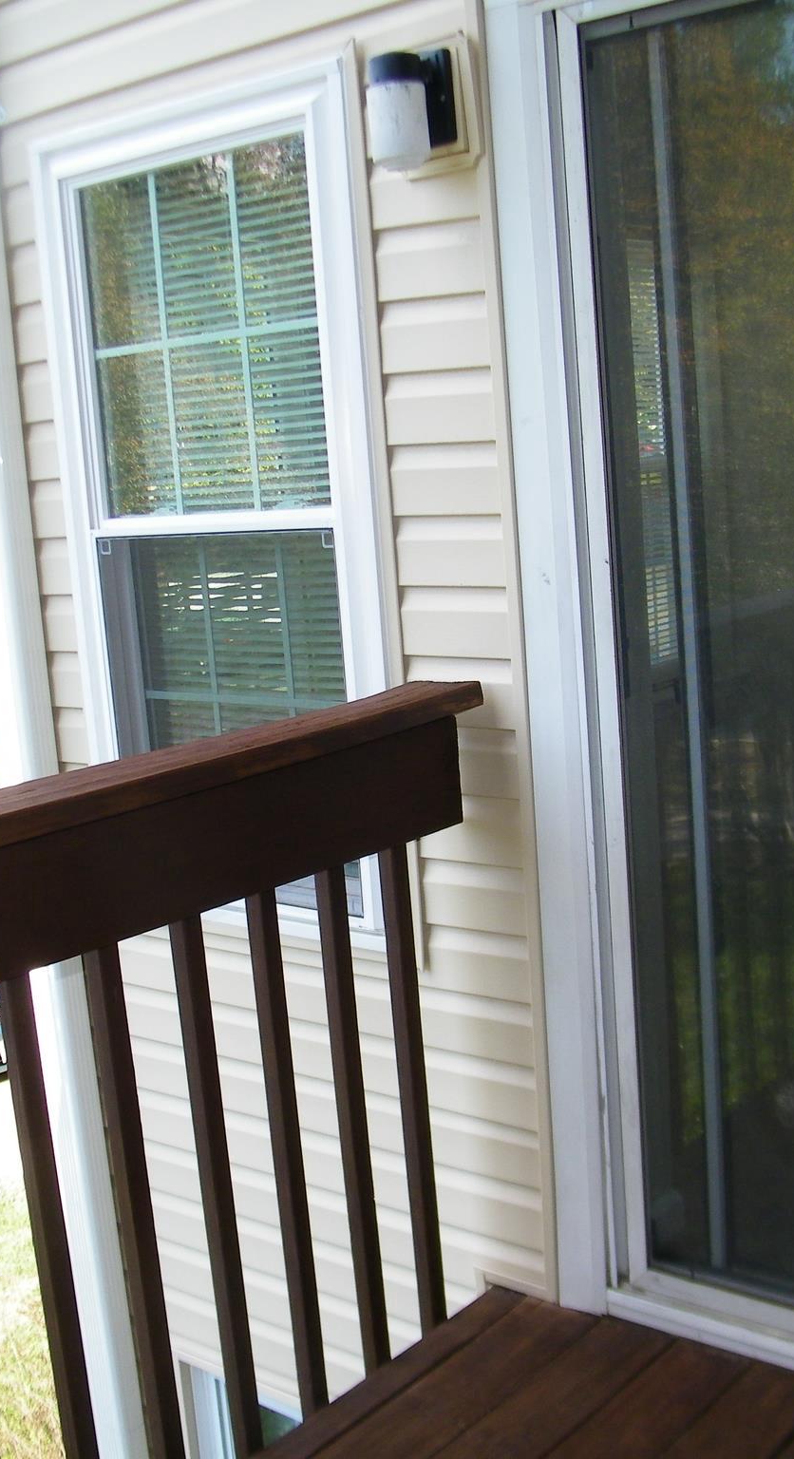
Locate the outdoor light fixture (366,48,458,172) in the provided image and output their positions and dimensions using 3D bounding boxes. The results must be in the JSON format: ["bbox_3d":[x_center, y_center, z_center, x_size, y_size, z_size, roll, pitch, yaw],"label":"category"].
[{"bbox_3d":[0.008,-0.920,2.345,0.110,0.170,0.130,3,12,39],"label":"outdoor light fixture"}]

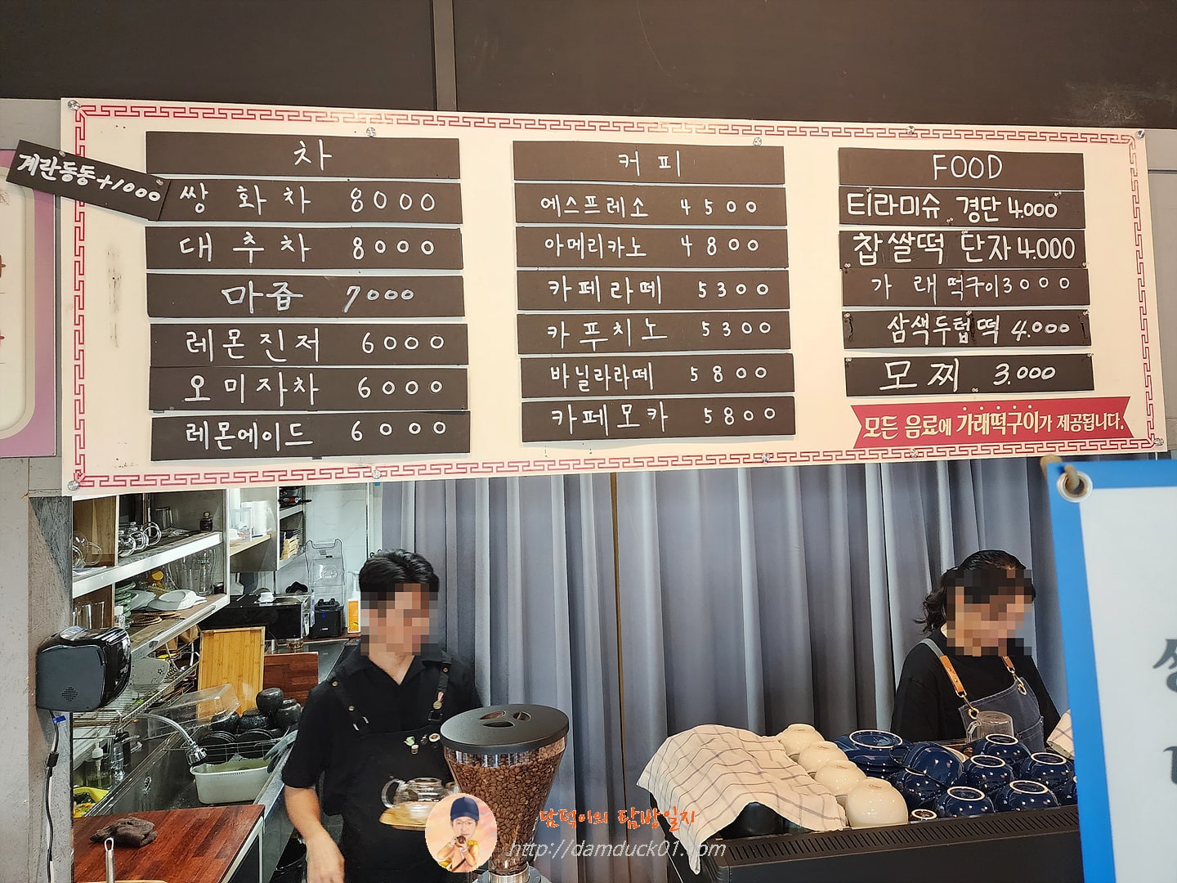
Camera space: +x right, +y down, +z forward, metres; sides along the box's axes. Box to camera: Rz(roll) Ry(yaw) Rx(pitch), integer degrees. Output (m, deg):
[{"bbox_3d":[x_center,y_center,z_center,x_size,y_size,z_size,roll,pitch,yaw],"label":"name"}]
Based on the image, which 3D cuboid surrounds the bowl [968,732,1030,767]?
[{"bbox_3d":[0.791,0.600,1.495,0.095,0.060,0.095,0,0,0],"label":"bowl"}]

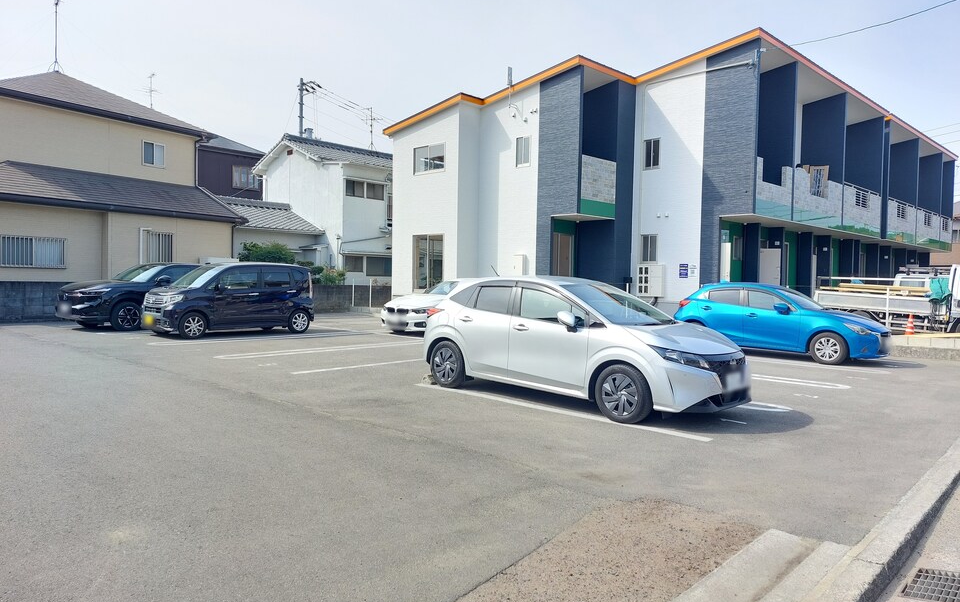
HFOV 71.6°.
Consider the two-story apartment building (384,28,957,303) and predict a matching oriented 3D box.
[{"bbox_3d":[11.185,-3.801,30.631,29.600,8.470,12.550,-1,2,-44],"label":"two-story apartment building"}]

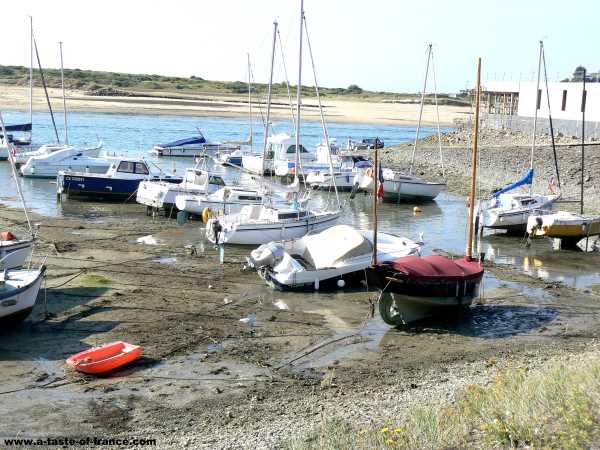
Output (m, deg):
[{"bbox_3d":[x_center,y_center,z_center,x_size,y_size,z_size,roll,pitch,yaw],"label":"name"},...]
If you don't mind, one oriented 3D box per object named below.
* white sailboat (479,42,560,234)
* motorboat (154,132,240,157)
[{"bbox_3d":[10.728,-4.233,49.099,5.300,8.700,2.100,-4,10,-38],"label":"white sailboat"},{"bbox_3d":[-9.338,-7.266,90.076,7.000,1.900,2.300,0,8,-15],"label":"motorboat"}]

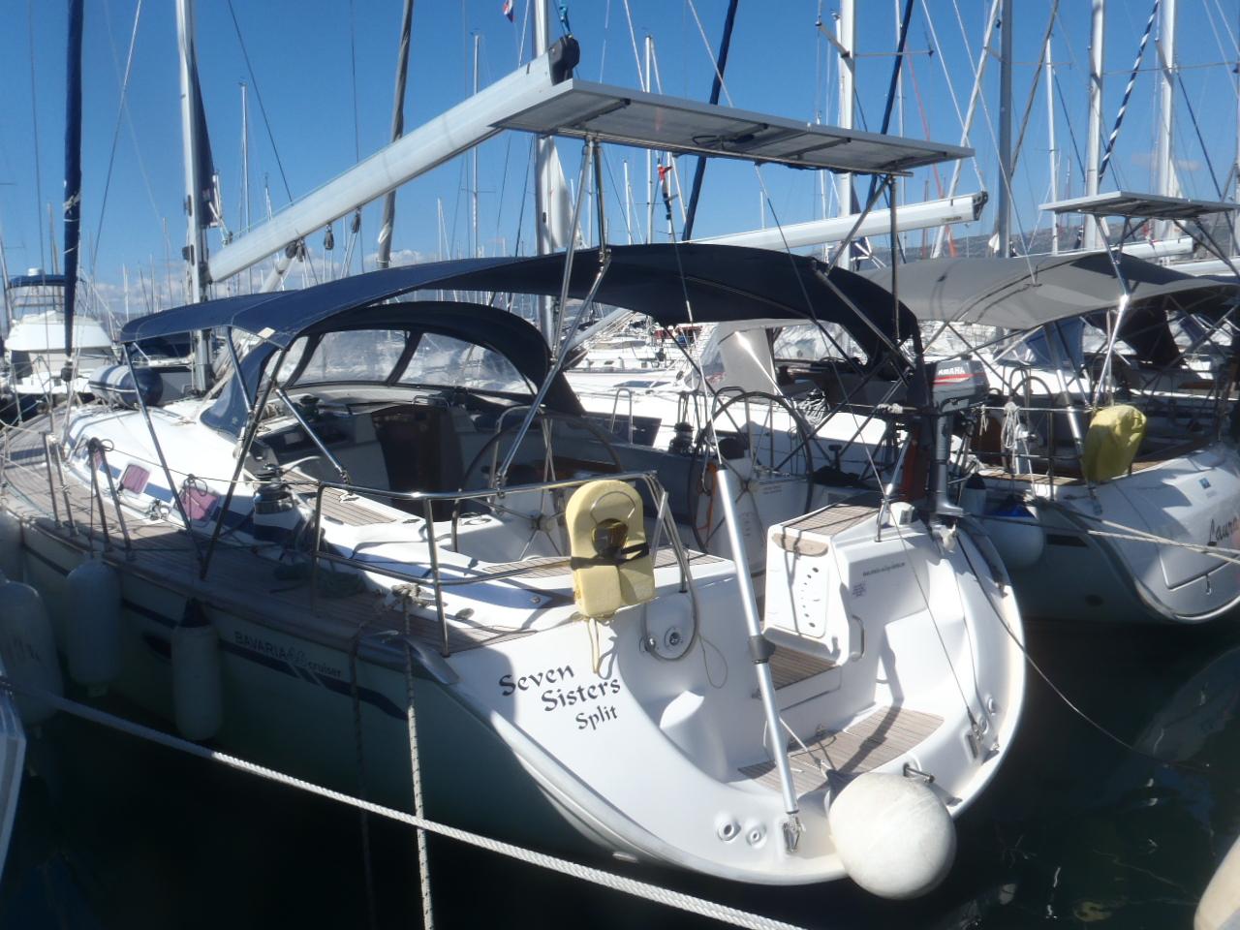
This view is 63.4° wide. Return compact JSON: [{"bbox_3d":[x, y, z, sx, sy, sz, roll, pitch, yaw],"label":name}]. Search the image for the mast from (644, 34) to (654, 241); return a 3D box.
[{"bbox_3d":[1.233,-11.325,42.836,0.160,13.300,0.200,-8,11,-41],"label":"mast"}]

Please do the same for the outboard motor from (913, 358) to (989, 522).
[{"bbox_3d":[1.805,-0.103,5.490,0.420,1.000,0.320,8,11,43],"label":"outboard motor"}]

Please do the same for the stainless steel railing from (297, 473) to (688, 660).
[{"bbox_3d":[-0.498,0.326,4.300,1.300,0.635,1.080,-7,11,-41],"label":"stainless steel railing"}]

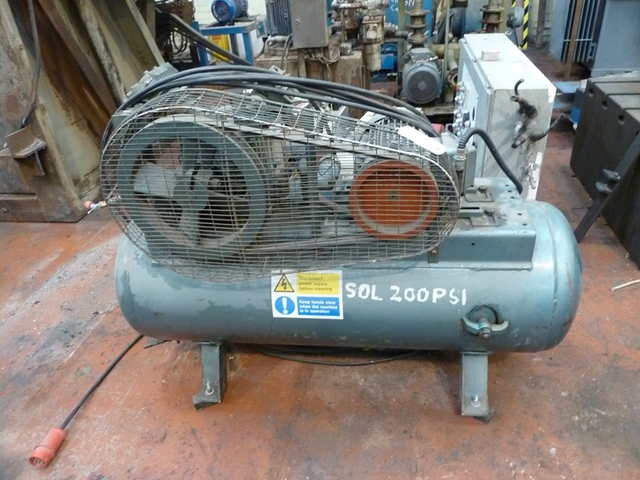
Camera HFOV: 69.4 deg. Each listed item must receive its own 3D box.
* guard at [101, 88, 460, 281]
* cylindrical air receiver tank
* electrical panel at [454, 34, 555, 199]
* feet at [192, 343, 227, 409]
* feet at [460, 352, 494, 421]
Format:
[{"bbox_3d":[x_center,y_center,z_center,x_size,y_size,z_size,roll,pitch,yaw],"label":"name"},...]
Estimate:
[{"bbox_3d":[-0.095,-0.117,1.164,0.853,0.480,0.115,0,33,7],"label":"guard"},{"bbox_3d":[0.067,0.116,1.548,1.448,0.478,0.478,0,33,7],"label":"cylindrical air receiver tank"},{"bbox_3d":[0.843,-0.473,2.342,0.238,0.847,1.037,2,33,9],"label":"electrical panel"},{"bbox_3d":[-0.388,0.456,1.624,0.095,0.200,0.140,0,33,7],"label":"feet"},{"bbox_3d":[0.517,0.459,1.518,0.095,0.200,0.140,0,33,7],"label":"feet"}]

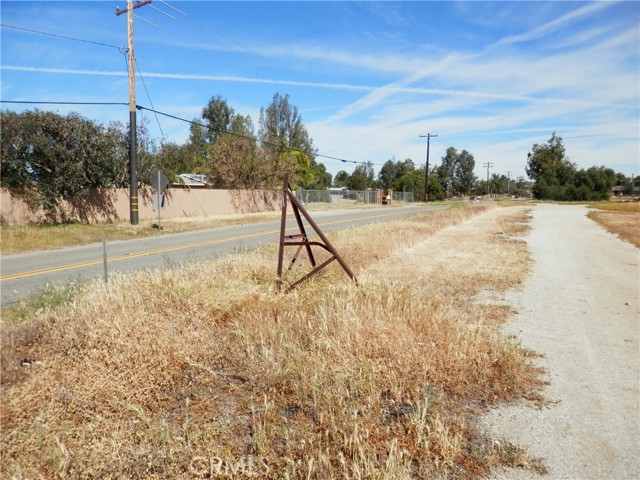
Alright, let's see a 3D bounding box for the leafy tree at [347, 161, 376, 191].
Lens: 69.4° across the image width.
[{"bbox_3d":[7.099,-10.338,81.362,4.970,6.530,4.800,0,6,0],"label":"leafy tree"}]

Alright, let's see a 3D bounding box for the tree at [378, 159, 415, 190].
[{"bbox_3d":[12.907,-10.261,78.353,6.150,7.020,6.000,0,6,0],"label":"tree"}]

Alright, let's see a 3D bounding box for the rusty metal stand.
[{"bbox_3d":[-0.030,-0.137,8.132,1.320,1.860,1.200,0,6,0],"label":"rusty metal stand"}]

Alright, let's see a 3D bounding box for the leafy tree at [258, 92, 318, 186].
[{"bbox_3d":[-3.248,-9.392,48.274,6.360,11.700,6.000,0,6,0],"label":"leafy tree"}]

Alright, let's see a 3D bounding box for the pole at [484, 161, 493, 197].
[{"bbox_3d":[46.823,-16.869,128.937,2.400,9.390,0.400,3,7,27],"label":"pole"}]

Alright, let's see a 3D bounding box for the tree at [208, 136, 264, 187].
[{"bbox_3d":[-6.641,-5.295,36.644,4.320,6.030,4.300,0,6,0],"label":"tree"}]

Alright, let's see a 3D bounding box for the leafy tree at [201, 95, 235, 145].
[{"bbox_3d":[-11.004,-9.705,50.252,3.750,11.900,4.000,0,6,0],"label":"leafy tree"}]

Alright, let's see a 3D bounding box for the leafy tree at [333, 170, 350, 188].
[{"bbox_3d":[4.144,-10.669,89.372,3.500,5.480,3.600,0,6,0],"label":"leafy tree"}]

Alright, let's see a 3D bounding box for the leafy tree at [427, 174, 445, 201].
[{"bbox_3d":[18.072,-8.191,72.540,2.840,4.140,3.000,0,6,0],"label":"leafy tree"}]

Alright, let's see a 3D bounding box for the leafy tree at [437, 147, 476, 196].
[{"bbox_3d":[27.618,-13.697,94.076,8.220,10.500,7.500,0,6,0],"label":"leafy tree"}]

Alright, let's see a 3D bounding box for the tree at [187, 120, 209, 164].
[{"bbox_3d":[-12.969,-8.167,49.411,2.380,9.020,2.800,0,6,0],"label":"tree"}]

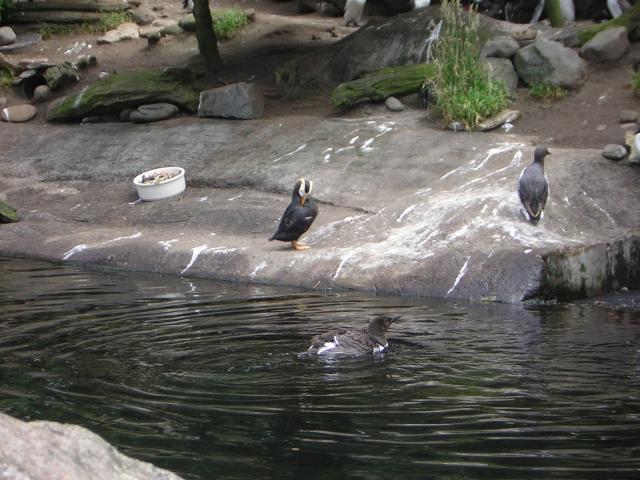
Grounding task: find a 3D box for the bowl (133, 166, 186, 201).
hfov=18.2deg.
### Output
[{"bbox_3d":[-0.794,-0.280,9.900,0.260,0.087,0.260,-8,19,2],"label":"bowl"}]

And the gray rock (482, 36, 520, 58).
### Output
[{"bbox_3d":[1.200,-1.272,13.200,0.250,0.140,0.200,0,10,0],"label":"gray rock"}]

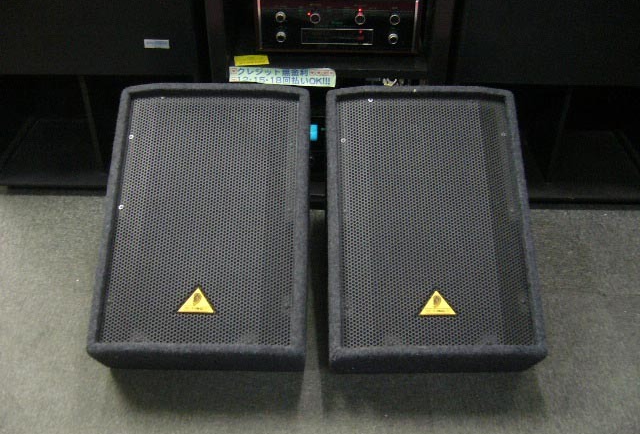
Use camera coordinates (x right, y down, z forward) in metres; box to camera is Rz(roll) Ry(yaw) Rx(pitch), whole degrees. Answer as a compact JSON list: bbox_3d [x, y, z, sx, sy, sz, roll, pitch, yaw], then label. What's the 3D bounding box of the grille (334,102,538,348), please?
[{"bbox_3d":[0.217,-0.006,1.288,0.365,0.030,0.515,0,72,-2],"label":"grille"}]

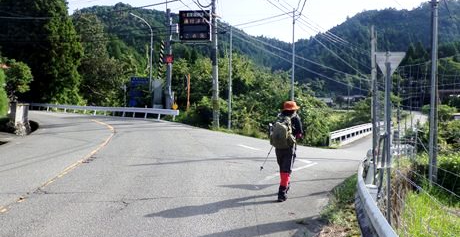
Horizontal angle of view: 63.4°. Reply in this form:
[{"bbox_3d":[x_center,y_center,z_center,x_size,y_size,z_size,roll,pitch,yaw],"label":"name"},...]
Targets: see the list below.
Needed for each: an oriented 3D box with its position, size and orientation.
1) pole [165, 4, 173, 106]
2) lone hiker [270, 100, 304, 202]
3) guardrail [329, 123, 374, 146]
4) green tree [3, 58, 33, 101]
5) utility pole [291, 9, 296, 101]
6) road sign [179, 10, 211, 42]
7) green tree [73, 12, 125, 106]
[{"bbox_3d":[-4.493,-4.213,27.500,0.420,8.000,0.420,0,1,0],"label":"pole"},{"bbox_3d":[0.943,0.541,6.100,0.520,1.650,0.500,1,2,25],"label":"lone hiker"},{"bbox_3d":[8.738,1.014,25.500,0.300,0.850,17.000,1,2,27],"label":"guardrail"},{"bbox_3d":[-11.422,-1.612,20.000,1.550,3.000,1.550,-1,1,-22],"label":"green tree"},{"bbox_3d":[3.572,-2.427,21.000,0.200,7.500,0.200,0,1,0],"label":"utility pole"},{"bbox_3d":[-2.553,-6.772,27.300,2.350,2.250,0.400,0,1,7],"label":"road sign"},{"bbox_3d":[-13.429,-5.923,38.000,5.000,9.900,5.000,0,1,-14],"label":"green tree"}]

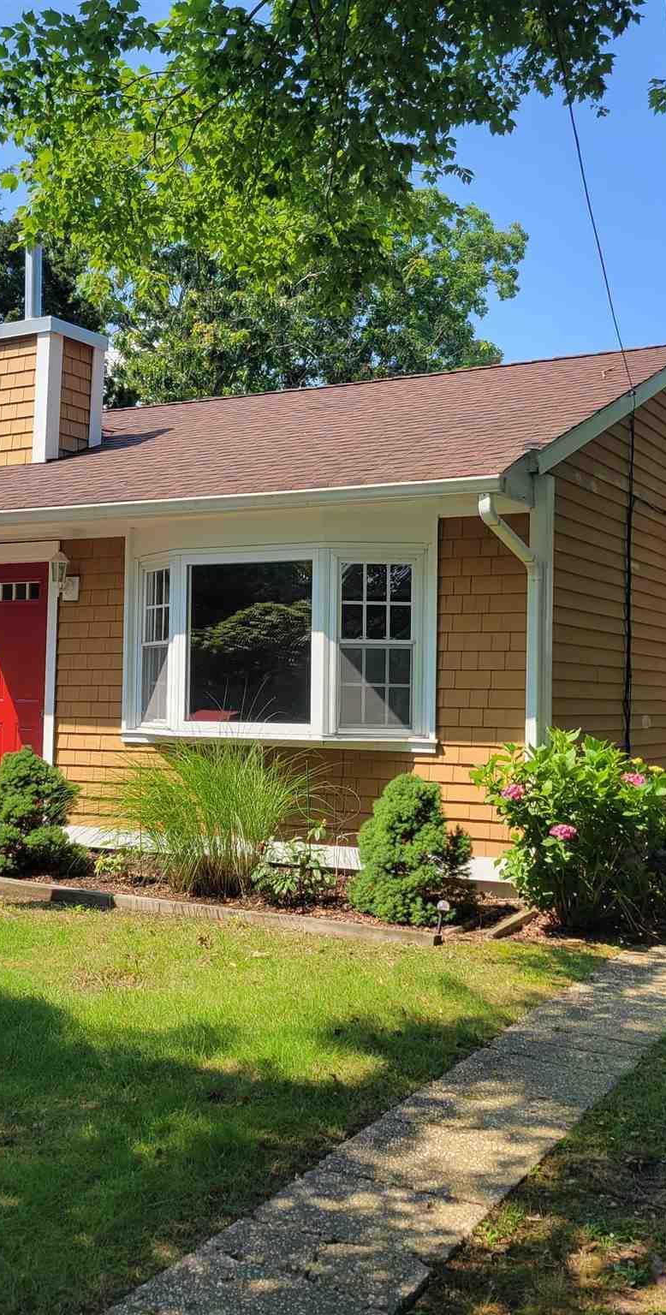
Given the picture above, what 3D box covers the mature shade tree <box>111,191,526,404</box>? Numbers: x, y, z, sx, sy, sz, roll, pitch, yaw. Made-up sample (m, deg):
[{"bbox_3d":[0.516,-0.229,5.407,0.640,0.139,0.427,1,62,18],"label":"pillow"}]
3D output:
[{"bbox_3d":[-0.295,-3.751,27.000,8.800,11.800,8.600,0,-2,29],"label":"mature shade tree"}]

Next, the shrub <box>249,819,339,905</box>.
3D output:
[{"bbox_3d":[-0.227,1.219,7.950,0.530,0.520,0.500,0,-2,29],"label":"shrub"}]

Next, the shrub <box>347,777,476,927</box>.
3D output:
[{"bbox_3d":[0.444,1.058,7.550,0.700,0.860,0.700,1,-2,0],"label":"shrub"}]

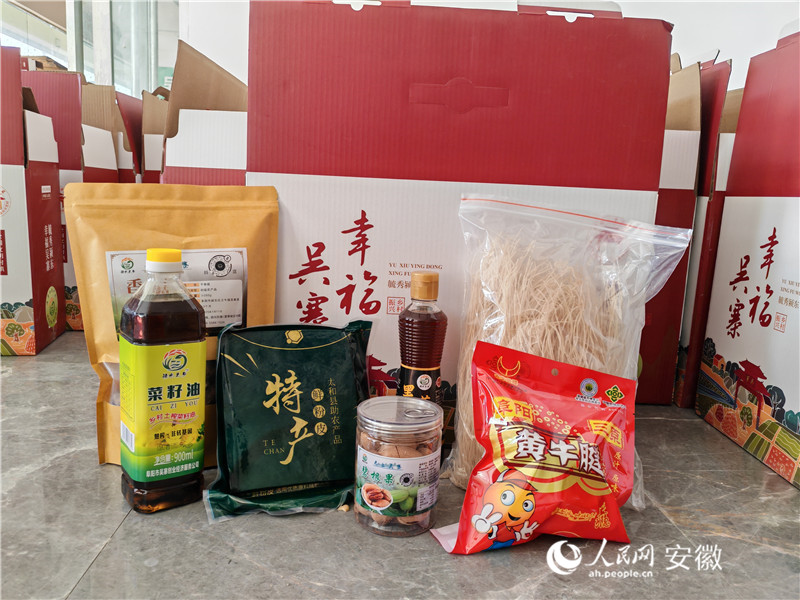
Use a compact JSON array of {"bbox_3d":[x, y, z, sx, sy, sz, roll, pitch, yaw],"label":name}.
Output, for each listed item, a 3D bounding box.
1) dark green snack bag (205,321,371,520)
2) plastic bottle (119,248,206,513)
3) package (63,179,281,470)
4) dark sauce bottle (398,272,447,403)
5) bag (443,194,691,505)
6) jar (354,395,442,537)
[{"bbox_3d":[-0.120,0.117,0.662,0.160,0.188,0.070,1,9,-14],"label":"dark green snack bag"},{"bbox_3d":[-0.245,0.078,0.644,0.073,0.259,0.073,-3,10,-34],"label":"plastic bottle"},{"bbox_3d":[-0.260,0.031,0.743,0.232,0.322,0.080,2,9,-4],"label":"package"},{"bbox_3d":[0.026,0.087,0.746,0.058,0.237,0.058,3,8,0],"label":"dark sauce bottle"},{"bbox_3d":[0.176,0.050,0.728,0.258,0.328,0.105,4,9,7],"label":"bag"},{"bbox_3d":[-0.002,0.165,0.632,0.087,0.113,0.087,3,8,0],"label":"jar"}]

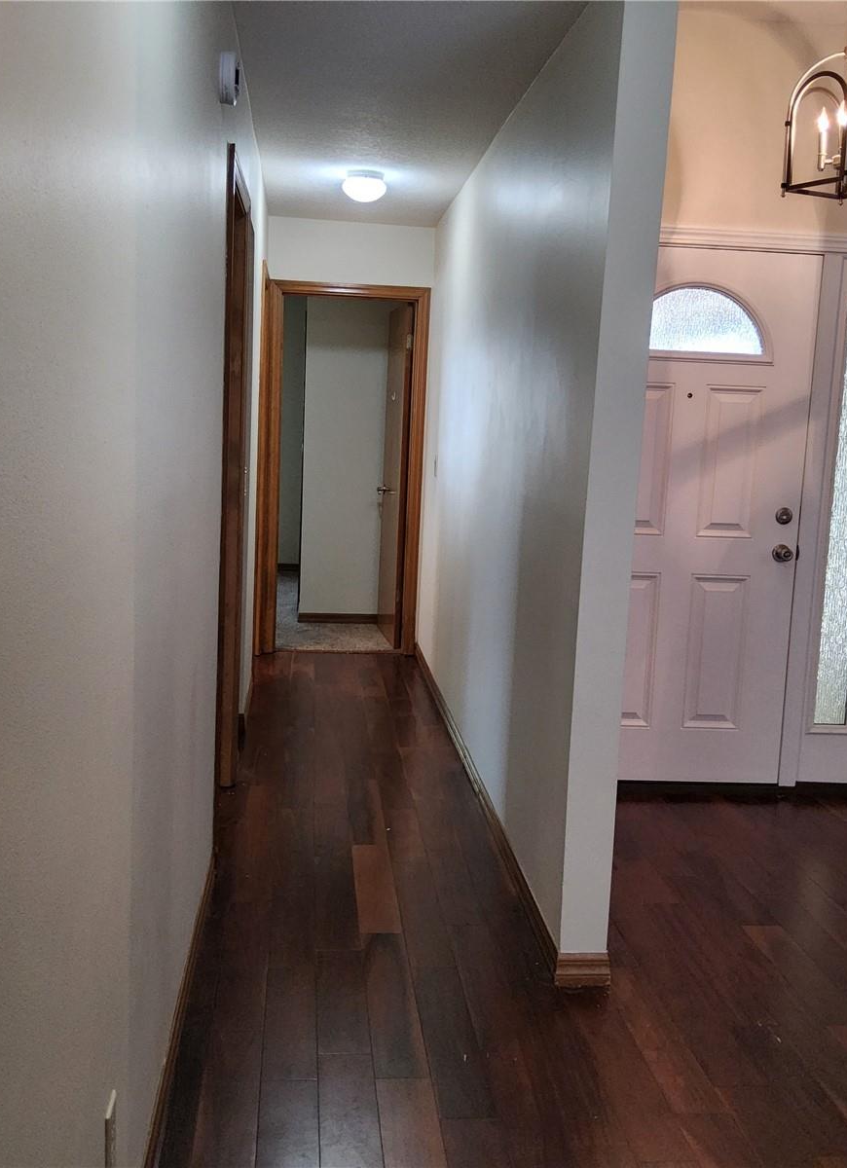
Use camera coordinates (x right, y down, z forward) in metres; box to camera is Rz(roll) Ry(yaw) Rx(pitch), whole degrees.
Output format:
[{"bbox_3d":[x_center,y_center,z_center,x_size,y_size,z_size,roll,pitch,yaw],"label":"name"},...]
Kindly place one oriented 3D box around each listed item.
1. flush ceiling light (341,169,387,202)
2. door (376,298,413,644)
[{"bbox_3d":[-0.262,-1.783,5.076,0.205,0.118,0.205,2,8,-6],"label":"flush ceiling light"},{"bbox_3d":[-0.177,-0.672,7.000,0.040,2.030,0.762,1,8,-10],"label":"door"}]

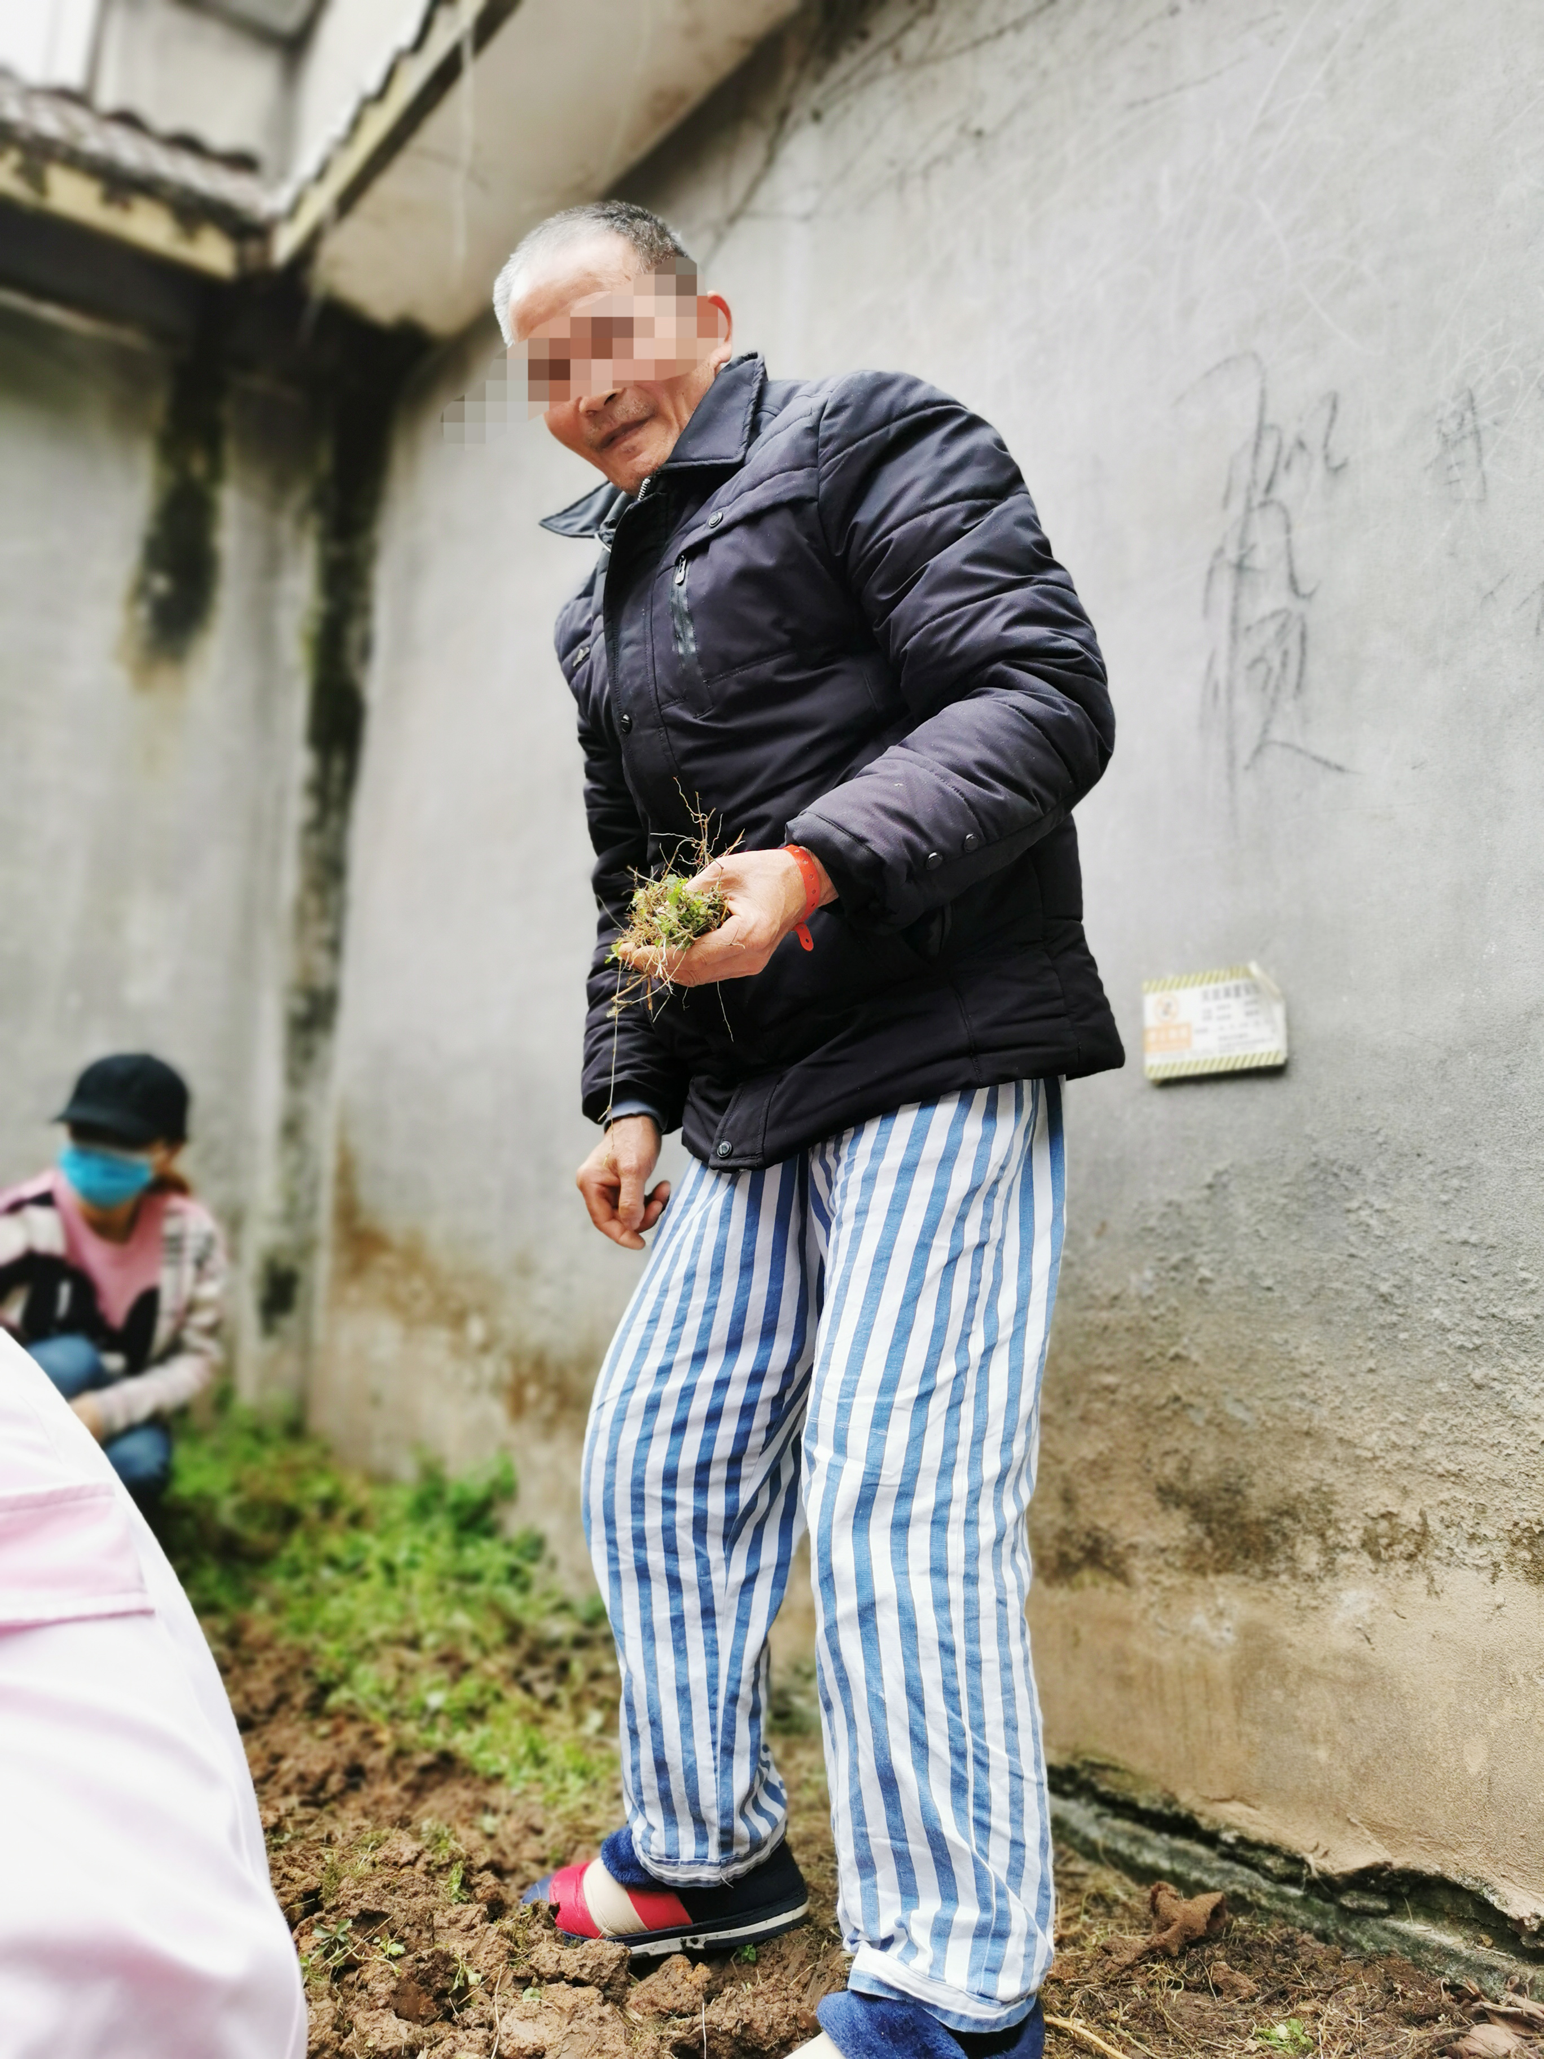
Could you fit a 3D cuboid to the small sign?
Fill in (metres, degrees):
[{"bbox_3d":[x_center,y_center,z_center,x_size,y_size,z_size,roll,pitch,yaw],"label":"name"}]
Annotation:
[{"bbox_3d":[0.521,-0.008,1.886,0.018,0.121,0.192,10,-12,-38],"label":"small sign"}]

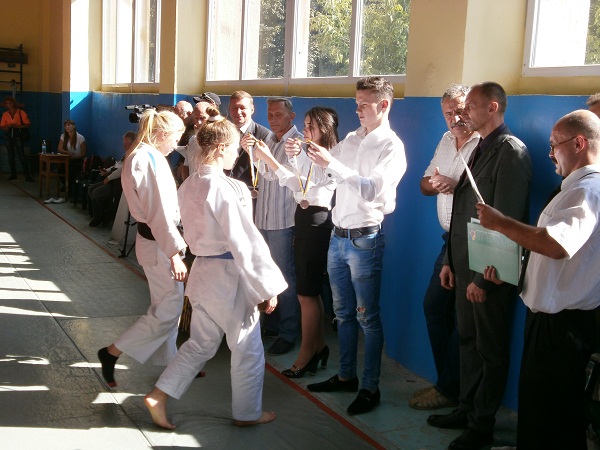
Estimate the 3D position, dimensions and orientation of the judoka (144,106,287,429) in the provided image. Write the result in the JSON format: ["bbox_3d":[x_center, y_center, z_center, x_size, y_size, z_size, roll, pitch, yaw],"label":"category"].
[{"bbox_3d":[-0.417,0.214,3.996,0.650,1.560,0.480,-3,10,-33],"label":"judoka"}]

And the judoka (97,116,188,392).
[{"bbox_3d":[-0.849,0.120,4.596,0.650,1.540,0.450,-1,9,-26],"label":"judoka"}]

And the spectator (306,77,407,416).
[{"bbox_3d":[0.326,0.082,4.408,0.580,1.770,0.500,-4,10,-37],"label":"spectator"}]

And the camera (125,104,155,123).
[{"bbox_3d":[-1.625,-1.135,8.150,0.360,0.200,0.160,-2,9,-31],"label":"camera"}]

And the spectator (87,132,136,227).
[{"bbox_3d":[-2.326,-0.594,10.324,0.800,1.220,0.500,-2,9,-28],"label":"spectator"}]

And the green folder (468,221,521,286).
[{"bbox_3d":[0.812,0.123,3.330,0.025,0.210,0.290,-14,18,-30],"label":"green folder"}]

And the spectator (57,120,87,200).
[{"bbox_3d":[-3.734,-1.058,12.949,0.480,1.280,0.680,8,10,33],"label":"spectator"}]

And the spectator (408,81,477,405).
[{"bbox_3d":[0.819,0.119,4.407,0.400,1.740,0.520,-5,11,-42],"label":"spectator"}]

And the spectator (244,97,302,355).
[{"bbox_3d":[-0.171,-0.020,5.295,0.360,1.680,0.520,-5,11,-44],"label":"spectator"}]

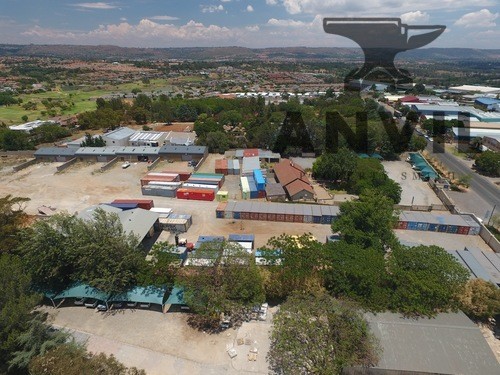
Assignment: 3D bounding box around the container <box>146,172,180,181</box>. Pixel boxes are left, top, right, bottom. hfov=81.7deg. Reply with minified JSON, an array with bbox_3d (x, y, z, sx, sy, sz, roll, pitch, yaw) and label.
[{"bbox_3d":[-33.000,-3.600,111.000,12.190,2.600,2.440,3,24,8],"label":"container"}]

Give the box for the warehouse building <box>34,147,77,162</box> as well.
[{"bbox_3d":[-89.450,-15.440,135.160,19.000,4.000,8.300,1,25,4],"label":"warehouse building"}]

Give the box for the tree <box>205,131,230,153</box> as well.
[{"bbox_3d":[-15.748,-22.242,138.078,12.200,10.400,11.500,2,25,5],"label":"tree"}]

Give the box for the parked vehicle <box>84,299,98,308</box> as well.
[{"bbox_3d":[-29.763,20.717,56.456,1.820,1.700,5.000,1,25,3],"label":"parked vehicle"}]

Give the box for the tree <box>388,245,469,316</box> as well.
[{"bbox_3d":[32.790,16.960,53.210,13.200,9.600,12.500,0,24,0],"label":"tree"}]

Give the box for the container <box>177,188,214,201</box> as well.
[{"bbox_3d":[-17.800,2.300,96.900,12.190,2.620,2.440,3,24,8],"label":"container"}]

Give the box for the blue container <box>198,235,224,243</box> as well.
[{"bbox_3d":[-9.400,13.800,70.600,6.060,2.600,2.440,1,24,3],"label":"blue container"}]

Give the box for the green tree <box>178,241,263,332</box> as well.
[{"bbox_3d":[-5.200,17.000,53.300,14.000,12.300,13.500,0,25,0],"label":"green tree"}]

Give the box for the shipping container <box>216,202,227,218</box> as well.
[{"bbox_3d":[-8.430,6.713,87.151,2.440,2.590,6.060,3,26,5],"label":"shipping container"}]

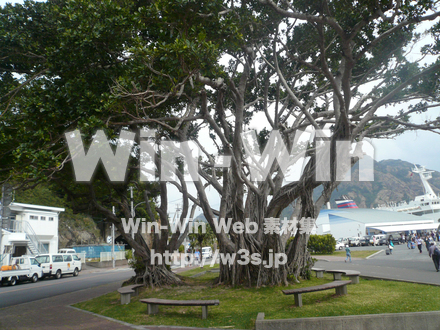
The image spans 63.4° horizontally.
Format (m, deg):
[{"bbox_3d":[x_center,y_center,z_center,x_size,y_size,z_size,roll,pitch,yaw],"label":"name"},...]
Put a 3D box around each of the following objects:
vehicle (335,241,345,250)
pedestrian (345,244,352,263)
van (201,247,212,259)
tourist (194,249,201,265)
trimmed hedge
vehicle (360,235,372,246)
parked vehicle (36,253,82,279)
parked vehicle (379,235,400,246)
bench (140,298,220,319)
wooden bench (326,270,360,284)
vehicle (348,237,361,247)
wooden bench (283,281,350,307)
[{"bbox_3d":[16.738,12.049,52.951,4.100,1.480,1.680,-9,-13,25],"label":"vehicle"},{"bbox_3d":[12.367,8.533,34.200,0.650,1.630,0.520,4,-15,-35],"label":"pedestrian"},{"bbox_3d":[-2.262,15.049,61.000,1.620,1.900,4.100,-5,-13,5],"label":"van"},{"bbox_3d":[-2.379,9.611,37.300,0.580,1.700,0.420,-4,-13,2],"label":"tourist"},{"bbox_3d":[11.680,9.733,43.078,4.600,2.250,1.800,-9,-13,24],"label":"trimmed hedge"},{"bbox_3d":[25.727,13.399,62.500,1.550,1.780,3.700,-14,-16,36],"label":"vehicle"},{"bbox_3d":[-13.850,8.770,30.900,1.690,1.970,4.690,-7,-13,10],"label":"parked vehicle"},{"bbox_3d":[29.914,13.188,62.259,4.100,1.850,1.650,5,-15,-34],"label":"parked vehicle"},{"bbox_3d":[-1.185,4.095,10.080,2.500,0.420,0.620,-10,-14,27],"label":"bench"},{"bbox_3d":[5.140,4.630,14.700,0.740,0.400,2.700,-4,-13,-6],"label":"wooden bench"},{"bbox_3d":[25.095,14.100,65.192,3.600,1.880,1.530,5,-15,-33],"label":"vehicle"},{"bbox_3d":[2.910,3.710,10.240,2.700,0.400,0.740,4,-15,-35],"label":"wooden bench"}]

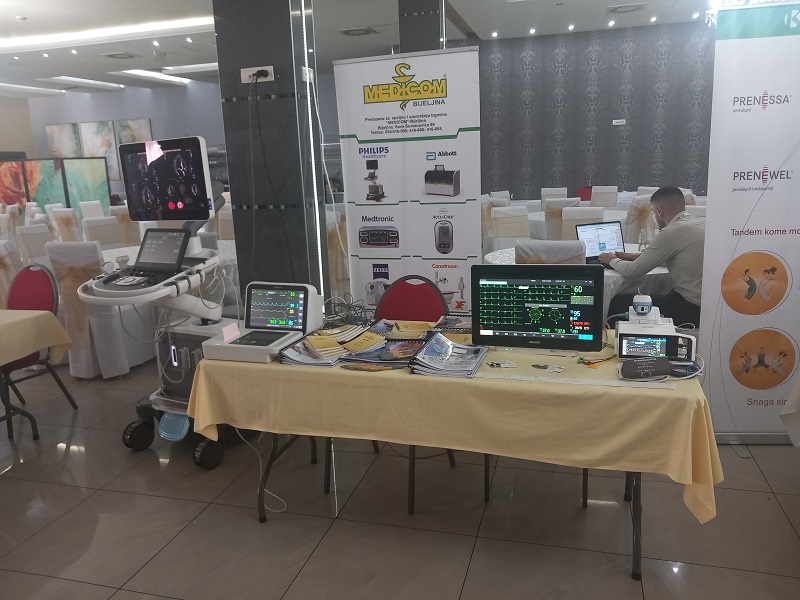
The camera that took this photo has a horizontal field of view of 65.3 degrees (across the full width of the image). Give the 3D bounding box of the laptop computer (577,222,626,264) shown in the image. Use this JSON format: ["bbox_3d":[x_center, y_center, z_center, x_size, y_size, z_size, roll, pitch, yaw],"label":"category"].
[{"bbox_3d":[1.473,-0.391,4.259,0.375,0.240,0.320,-8,14,-25],"label":"laptop computer"}]

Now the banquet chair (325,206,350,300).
[{"bbox_3d":[-0.732,-0.620,7.495,0.440,0.990,0.520,-3,12,-2],"label":"banquet chair"}]

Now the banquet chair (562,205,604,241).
[{"bbox_3d":[1.609,-0.279,5.424,0.440,1.000,0.540,0,13,11],"label":"banquet chair"}]

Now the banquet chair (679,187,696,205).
[{"bbox_3d":[3.649,-0.944,8.005,0.540,1.000,0.440,-14,17,-42],"label":"banquet chair"}]

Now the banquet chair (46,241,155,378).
[{"bbox_3d":[-2.243,0.038,4.743,0.440,1.000,0.540,1,13,14],"label":"banquet chair"}]

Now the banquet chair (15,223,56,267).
[{"bbox_3d":[-3.696,-0.314,6.657,0.520,0.990,0.440,4,14,25],"label":"banquet chair"}]

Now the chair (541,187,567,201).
[{"bbox_3d":[2.334,-1.175,9.440,0.440,0.990,0.520,1,13,13],"label":"chair"}]

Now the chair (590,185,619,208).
[{"bbox_3d":[2.833,-1.080,8.767,0.440,1.000,0.540,3,14,25],"label":"chair"}]

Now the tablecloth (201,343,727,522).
[{"bbox_3d":[0.192,0.394,2.564,1.940,0.410,0.790,2,13,18],"label":"tablecloth"}]

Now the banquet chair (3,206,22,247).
[{"bbox_3d":[-7.087,-1.206,11.329,0.520,0.990,0.440,0,13,10],"label":"banquet chair"}]

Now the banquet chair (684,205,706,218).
[{"bbox_3d":[2.345,-0.251,5.159,0.440,1.000,0.540,7,16,37],"label":"banquet chair"}]

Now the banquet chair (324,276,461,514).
[{"bbox_3d":[-0.039,0.391,2.909,0.460,0.930,0.550,5,14,29],"label":"banquet chair"}]

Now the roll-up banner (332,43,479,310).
[{"bbox_3d":[0.075,-0.390,3.792,0.860,2.070,0.160,2,13,17],"label":"roll-up banner"}]

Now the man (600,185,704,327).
[{"bbox_3d":[1.646,-0.063,3.946,0.700,1.240,0.560,5,15,32],"label":"man"}]

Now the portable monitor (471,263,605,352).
[{"bbox_3d":[0.517,0.029,2.369,0.483,0.330,0.130,2,13,18],"label":"portable monitor"}]

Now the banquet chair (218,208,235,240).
[{"bbox_3d":[-1.941,-0.525,7.288,0.440,0.990,0.520,0,13,9],"label":"banquet chair"}]

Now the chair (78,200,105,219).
[{"bbox_3d":[-5.068,-1.151,10.583,0.540,1.000,0.440,10,17,43],"label":"chair"}]

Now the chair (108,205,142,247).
[{"bbox_3d":[-4.226,-0.967,9.716,0.440,0.990,0.520,-7,13,-19],"label":"chair"}]

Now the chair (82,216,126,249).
[{"bbox_3d":[-3.062,-0.373,6.729,0.440,1.000,0.540,-14,17,-42],"label":"chair"}]

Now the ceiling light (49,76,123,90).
[{"bbox_3d":[-6.224,-4.400,12.709,0.300,0.120,2.000,1,13,16],"label":"ceiling light"}]

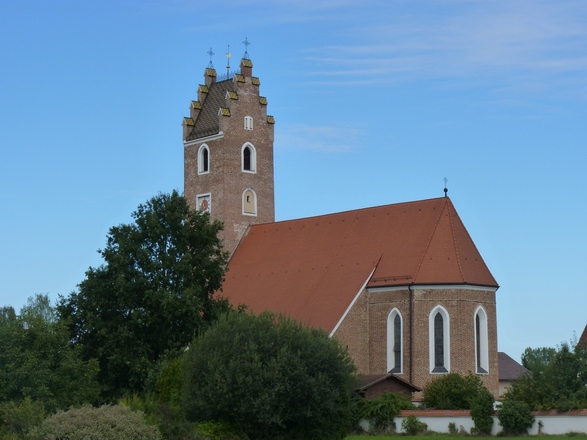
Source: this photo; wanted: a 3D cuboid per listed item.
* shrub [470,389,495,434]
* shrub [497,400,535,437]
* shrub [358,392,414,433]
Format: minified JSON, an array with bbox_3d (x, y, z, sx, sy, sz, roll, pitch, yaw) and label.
[{"bbox_3d":[13.707,13.889,120.500,1.741,3.336,1.700,-1,-7,6],"label":"shrub"},{"bbox_3d":[16.034,14.318,120.000,2.744,2.564,2.400,-1,-7,8],"label":"shrub"},{"bbox_3d":[6.773,14.037,121.000,4.078,2.949,2.600,-1,-7,3],"label":"shrub"}]

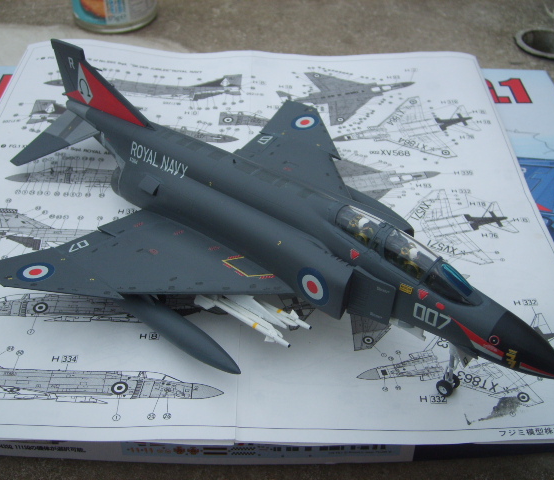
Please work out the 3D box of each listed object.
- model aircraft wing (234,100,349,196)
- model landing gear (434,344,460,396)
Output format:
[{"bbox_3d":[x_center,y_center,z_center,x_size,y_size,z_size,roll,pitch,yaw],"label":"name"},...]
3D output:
[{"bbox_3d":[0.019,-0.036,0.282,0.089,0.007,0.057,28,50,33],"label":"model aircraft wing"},{"bbox_3d":[0.056,0.042,0.209,0.008,0.020,0.007,30,49,31],"label":"model landing gear"}]

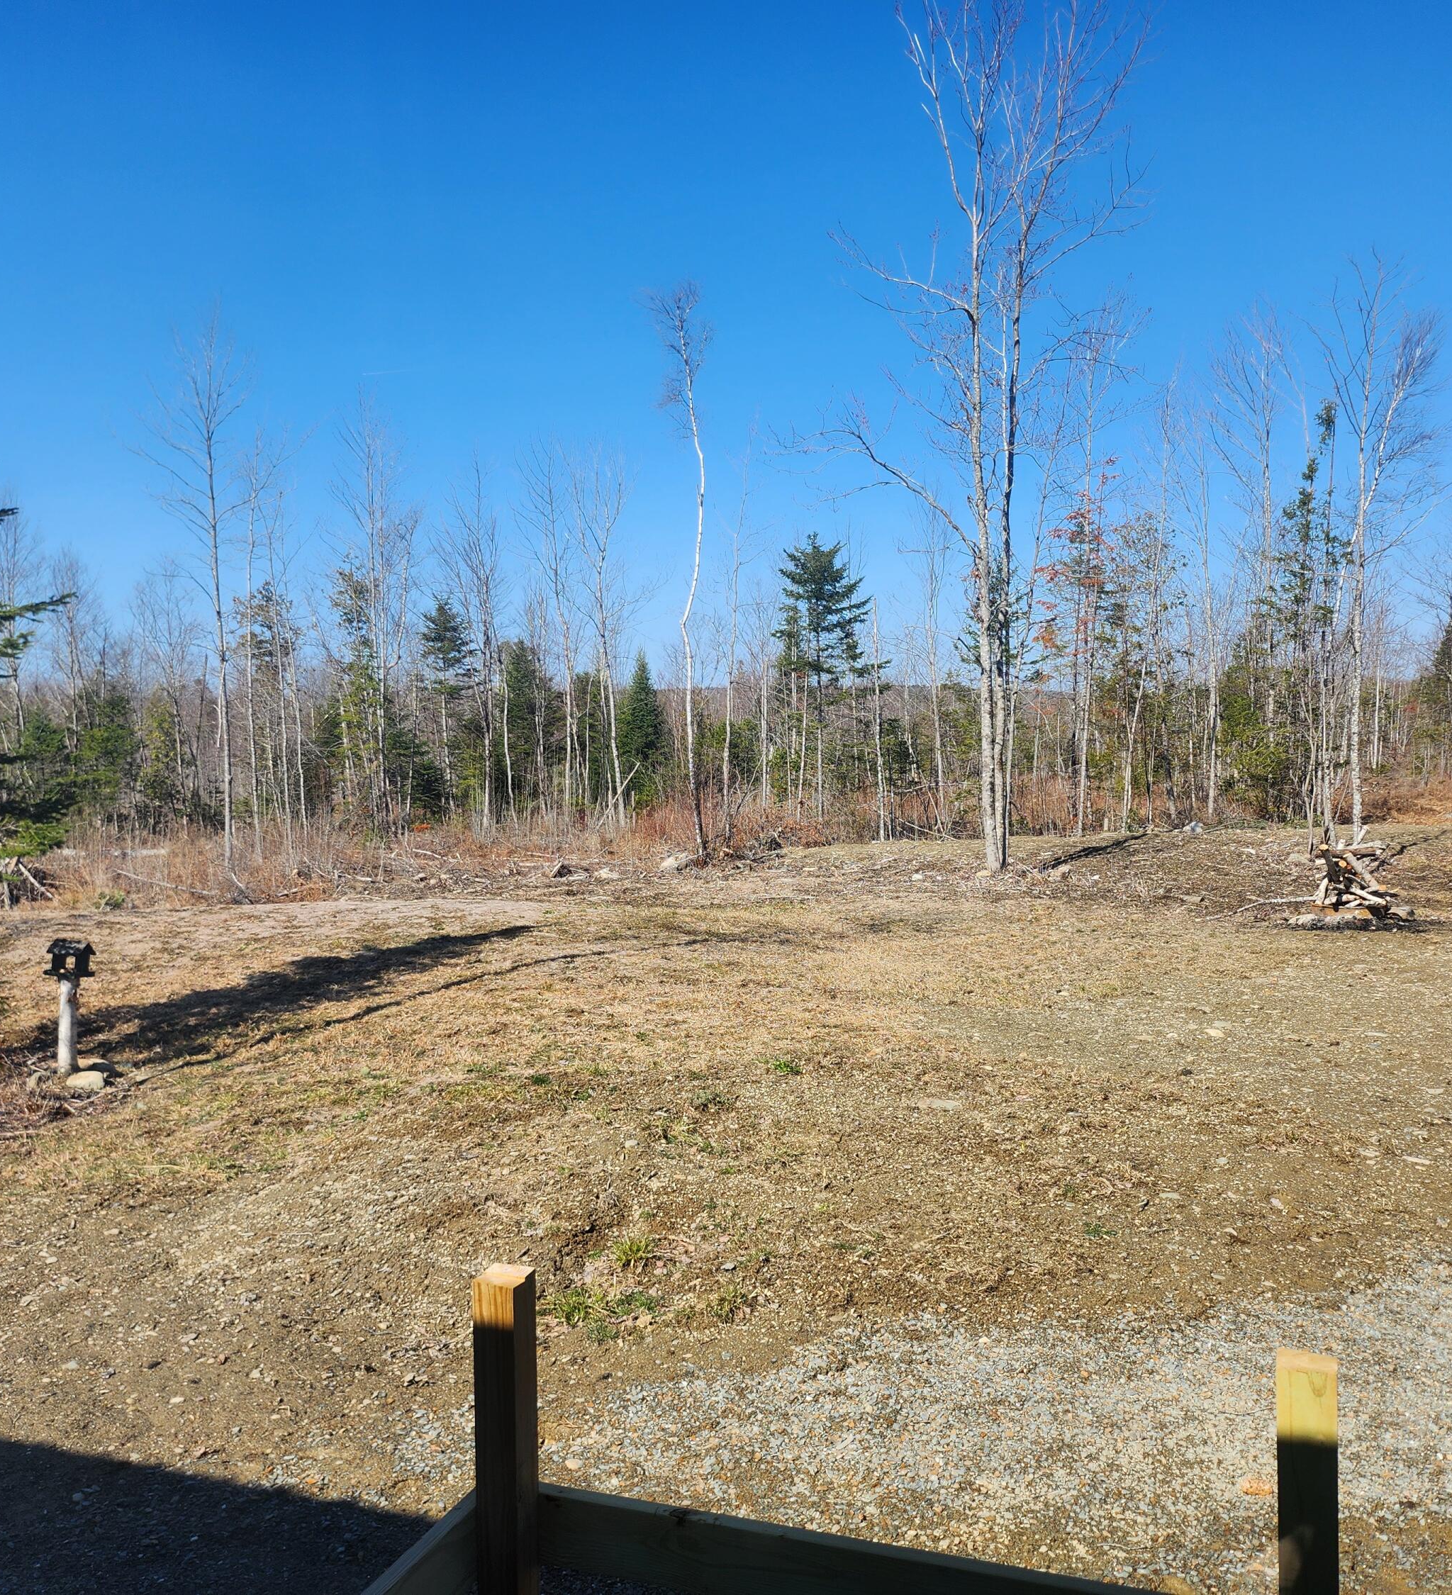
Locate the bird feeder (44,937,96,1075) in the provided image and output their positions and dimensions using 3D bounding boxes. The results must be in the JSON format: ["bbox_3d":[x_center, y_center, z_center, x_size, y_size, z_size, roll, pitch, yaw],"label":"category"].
[{"bbox_3d":[-4.516,1.433,10.086,0.280,0.929,0.280,-1,3,-5],"label":"bird feeder"}]

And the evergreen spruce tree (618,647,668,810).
[{"bbox_3d":[-2.336,-1.863,40.957,1.450,4.334,1.450,-1,3,0],"label":"evergreen spruce tree"}]

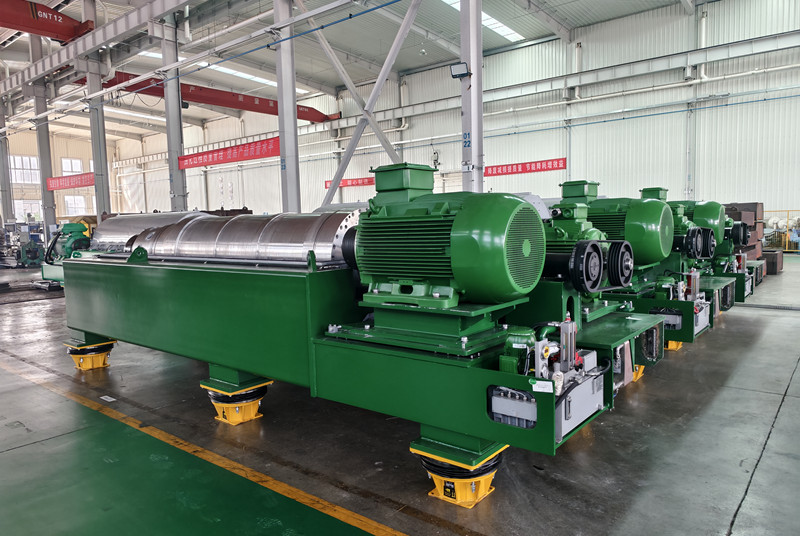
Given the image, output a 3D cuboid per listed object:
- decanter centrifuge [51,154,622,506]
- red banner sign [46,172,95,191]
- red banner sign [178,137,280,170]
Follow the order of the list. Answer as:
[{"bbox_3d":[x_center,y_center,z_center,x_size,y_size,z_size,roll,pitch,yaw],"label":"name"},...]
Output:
[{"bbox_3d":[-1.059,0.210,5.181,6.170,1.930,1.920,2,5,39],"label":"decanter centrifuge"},{"bbox_3d":[-18.697,-4.866,30.077,6.600,0.680,0.060,2,5,38],"label":"red banner sign"},{"bbox_3d":[-7.131,-4.544,21.625,6.800,0.680,0.060,2,5,38],"label":"red banner sign"}]

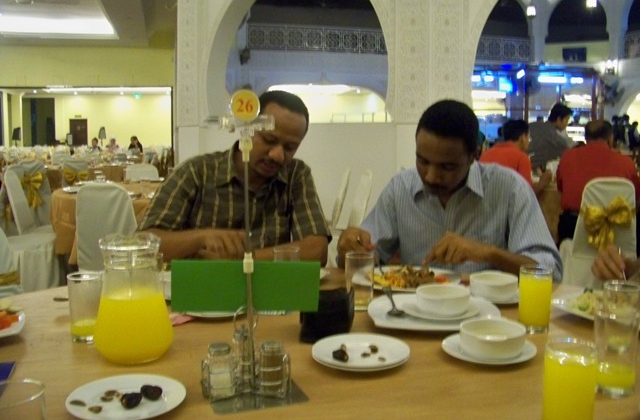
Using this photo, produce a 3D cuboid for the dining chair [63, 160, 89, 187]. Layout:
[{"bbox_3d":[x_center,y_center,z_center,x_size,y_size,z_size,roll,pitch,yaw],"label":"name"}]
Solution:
[{"bbox_3d":[-3.046,-0.212,7.631,0.440,0.890,0.520,-1,7,-11],"label":"dining chair"}]

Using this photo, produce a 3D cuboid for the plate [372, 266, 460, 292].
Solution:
[{"bbox_3d":[0.226,0.180,1.556,0.280,0.027,0.275,0,7,0],"label":"plate"}]

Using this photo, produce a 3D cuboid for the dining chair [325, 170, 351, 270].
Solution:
[{"bbox_3d":[-0.030,0.114,4.900,0.540,0.900,0.440,-1,7,-6],"label":"dining chair"}]

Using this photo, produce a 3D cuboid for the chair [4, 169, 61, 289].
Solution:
[{"bbox_3d":[-1.934,0.170,4.171,0.530,0.910,0.450,0,7,-10],"label":"chair"}]

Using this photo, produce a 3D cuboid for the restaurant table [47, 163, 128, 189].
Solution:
[{"bbox_3d":[-3.275,-0.269,8.632,1.500,0.750,1.500,0,7,0],"label":"restaurant table"}]

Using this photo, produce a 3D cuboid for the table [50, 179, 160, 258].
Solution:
[{"bbox_3d":[-1.220,0.227,4.495,1.540,0.750,1.540,1,7,0],"label":"table"}]

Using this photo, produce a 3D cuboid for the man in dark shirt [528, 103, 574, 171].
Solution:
[{"bbox_3d":[1.786,-0.150,4.918,0.600,1.420,0.520,-5,9,-37],"label":"man in dark shirt"}]

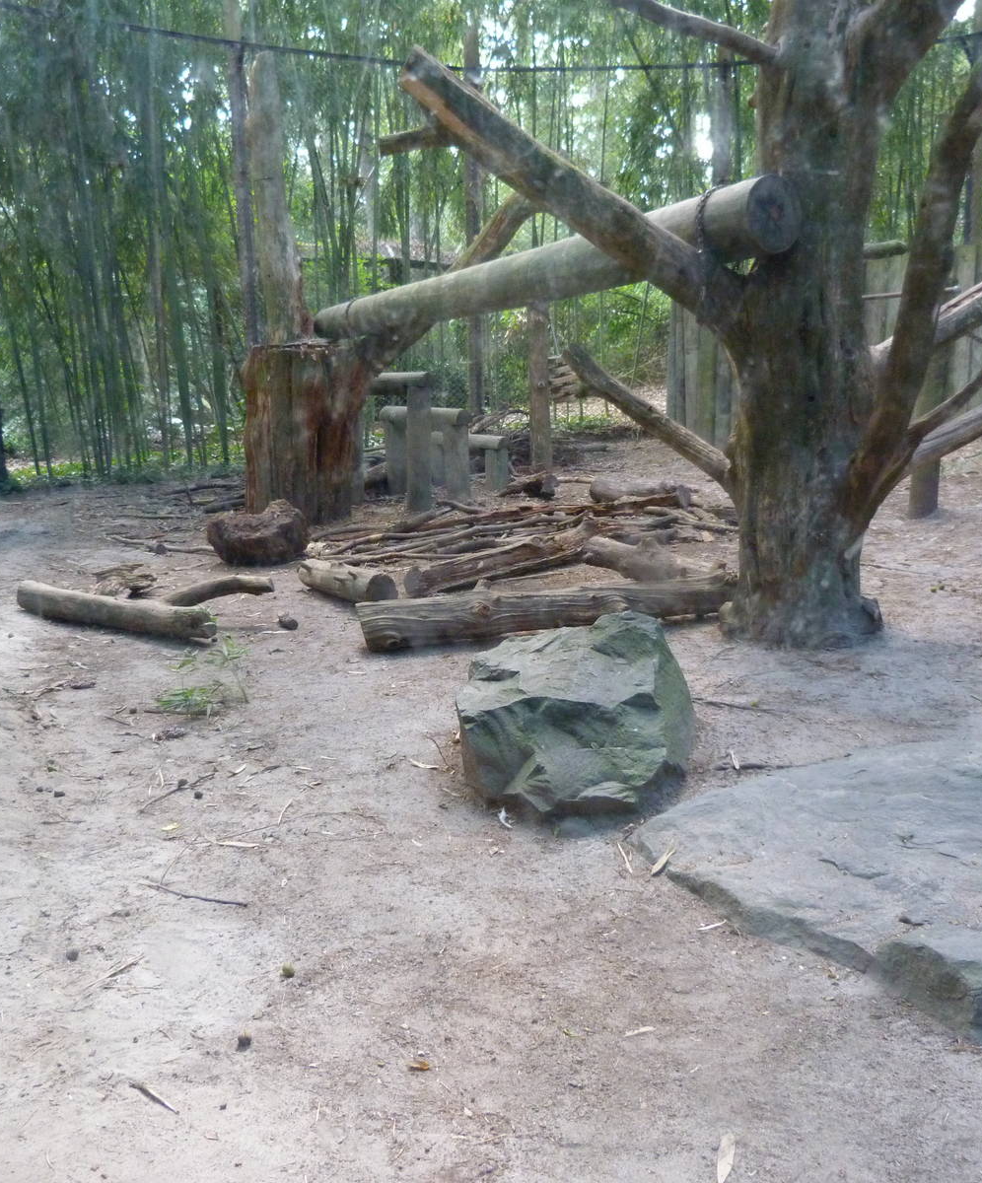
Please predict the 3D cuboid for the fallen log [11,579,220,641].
[{"bbox_3d":[-2.260,0.104,6.789,1.552,0.190,0.190,6,12,31],"label":"fallen log"}]

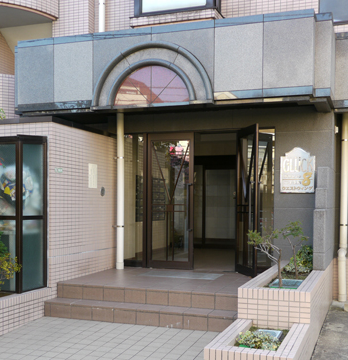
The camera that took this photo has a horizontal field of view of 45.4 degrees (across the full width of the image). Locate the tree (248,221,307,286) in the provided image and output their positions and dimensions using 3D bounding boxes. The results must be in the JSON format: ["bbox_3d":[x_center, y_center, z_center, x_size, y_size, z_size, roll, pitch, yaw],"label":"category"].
[{"bbox_3d":[1.157,0.825,4.660,0.670,0.700,0.550,0,-2,16],"label":"tree"}]

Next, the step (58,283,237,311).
[{"bbox_3d":[-0.350,1.475,5.390,2.370,0.187,0.280,0,-2,16],"label":"step"}]

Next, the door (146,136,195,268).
[{"bbox_3d":[-0.058,0.352,6.890,0.800,2.230,0.060,0,-2,16],"label":"door"}]

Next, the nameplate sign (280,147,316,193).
[{"bbox_3d":[1.885,-0.150,6.310,0.510,0.690,0.050,0,-2,16],"label":"nameplate sign"}]

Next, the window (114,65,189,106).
[{"bbox_3d":[-0.335,-1.405,6.200,1.160,0.600,0.080,0,-2,16],"label":"window"}]

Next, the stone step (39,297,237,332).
[{"bbox_3d":[-0.430,1.645,5.090,2.430,0.187,0.300,0,-2,16],"label":"stone step"}]

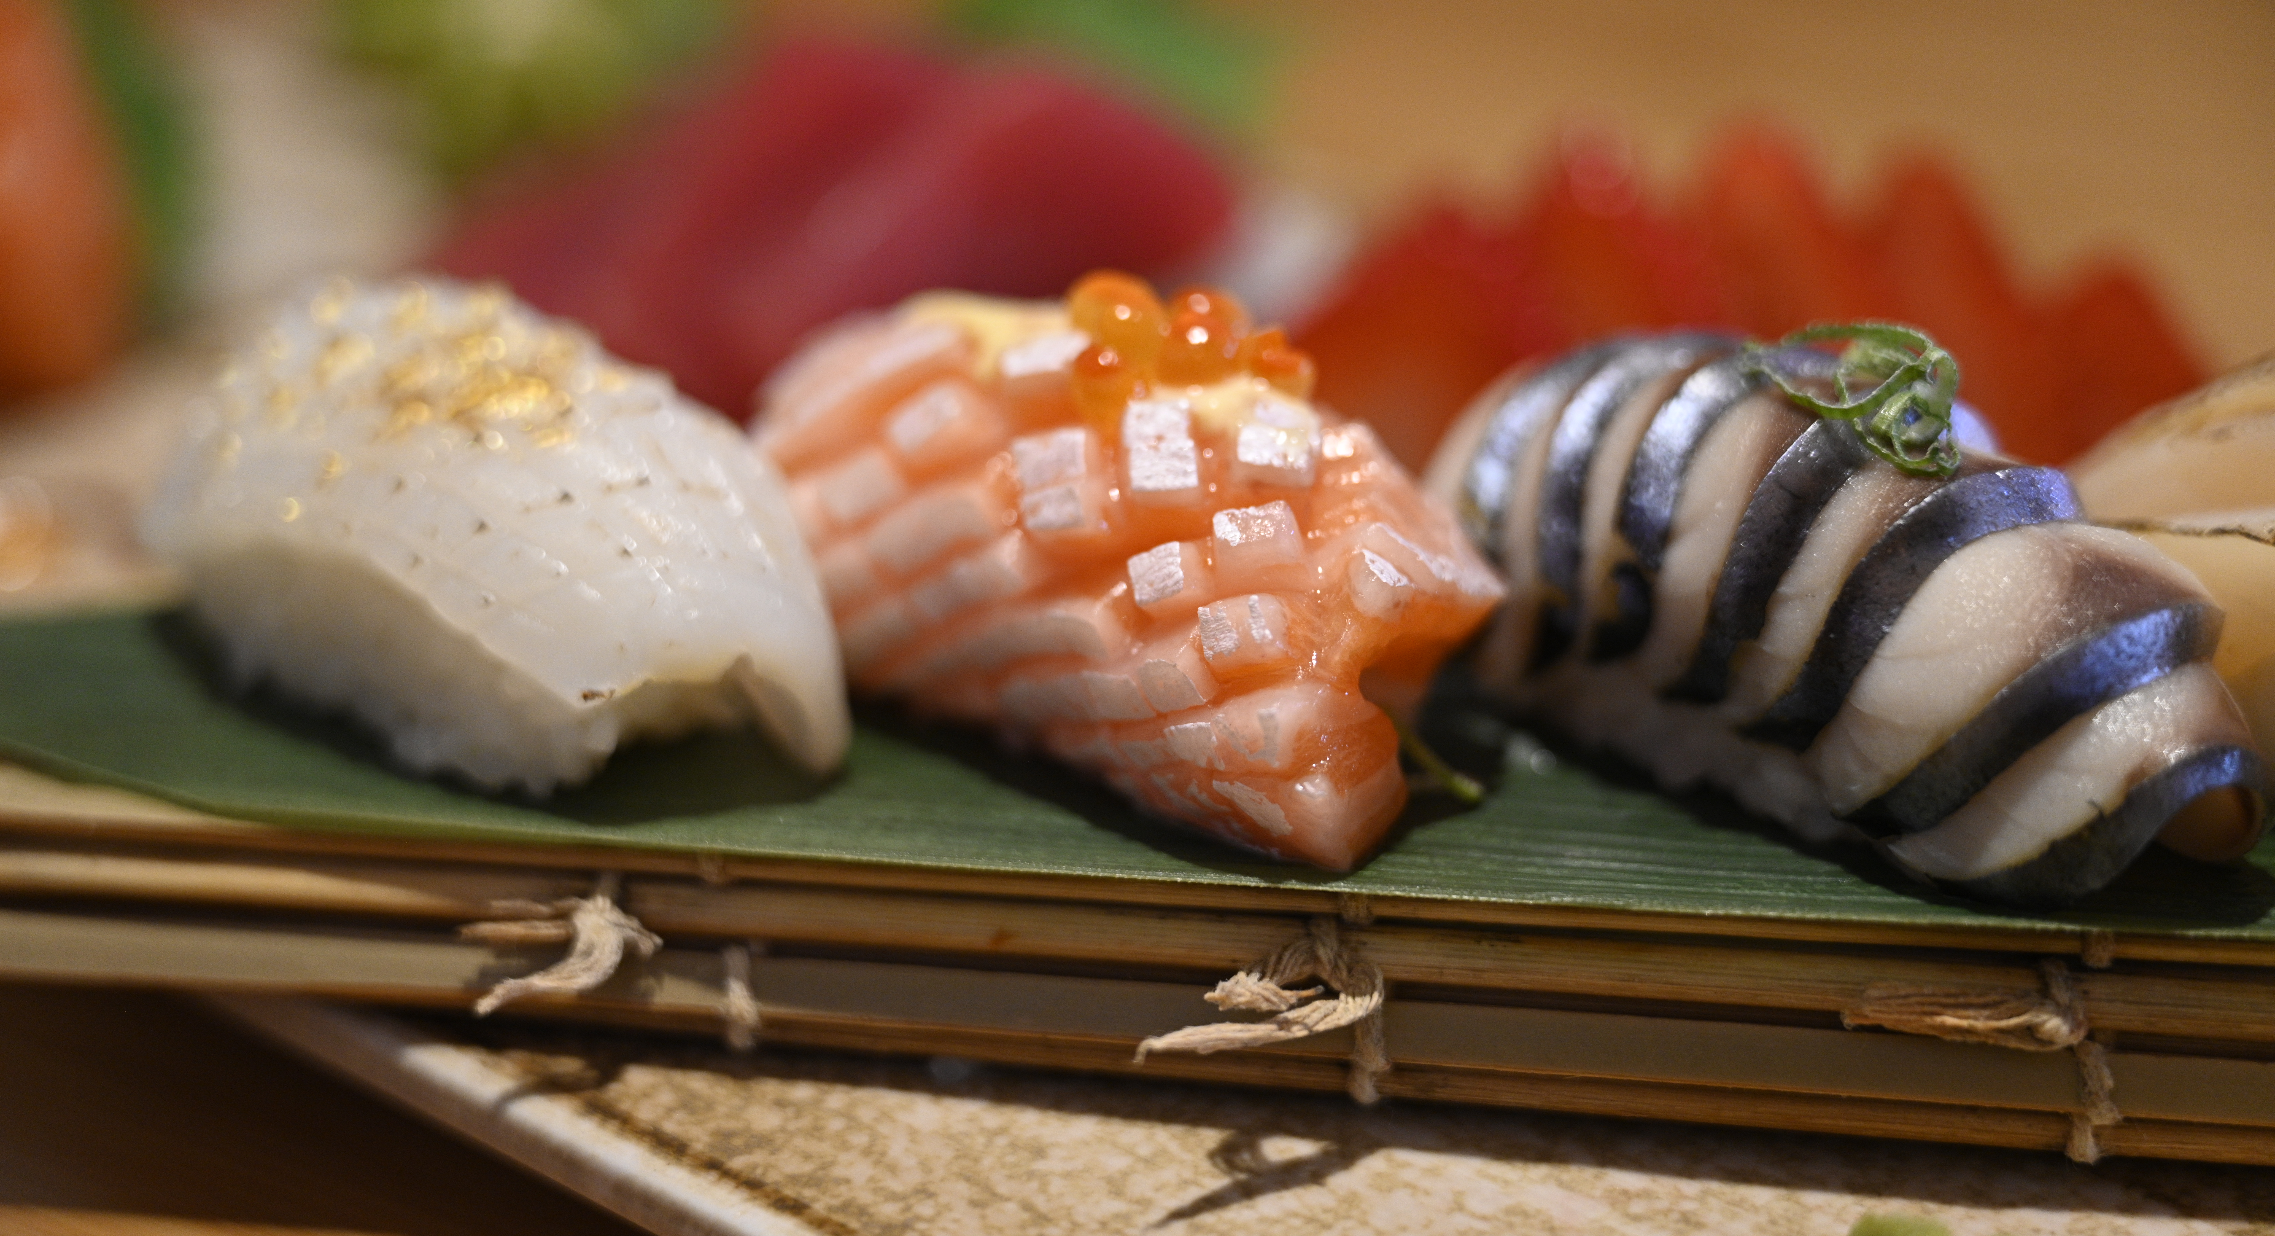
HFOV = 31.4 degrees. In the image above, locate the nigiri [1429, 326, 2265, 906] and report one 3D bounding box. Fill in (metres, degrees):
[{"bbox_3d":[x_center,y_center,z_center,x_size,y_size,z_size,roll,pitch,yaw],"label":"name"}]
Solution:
[{"bbox_3d":[0.059,-0.005,0.346,0.037,0.038,0.076,-15,23,-41],"label":"nigiri"}]

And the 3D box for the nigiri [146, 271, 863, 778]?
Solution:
[{"bbox_3d":[-0.060,-0.012,0.371,0.071,0.038,0.042,15,23,41],"label":"nigiri"}]

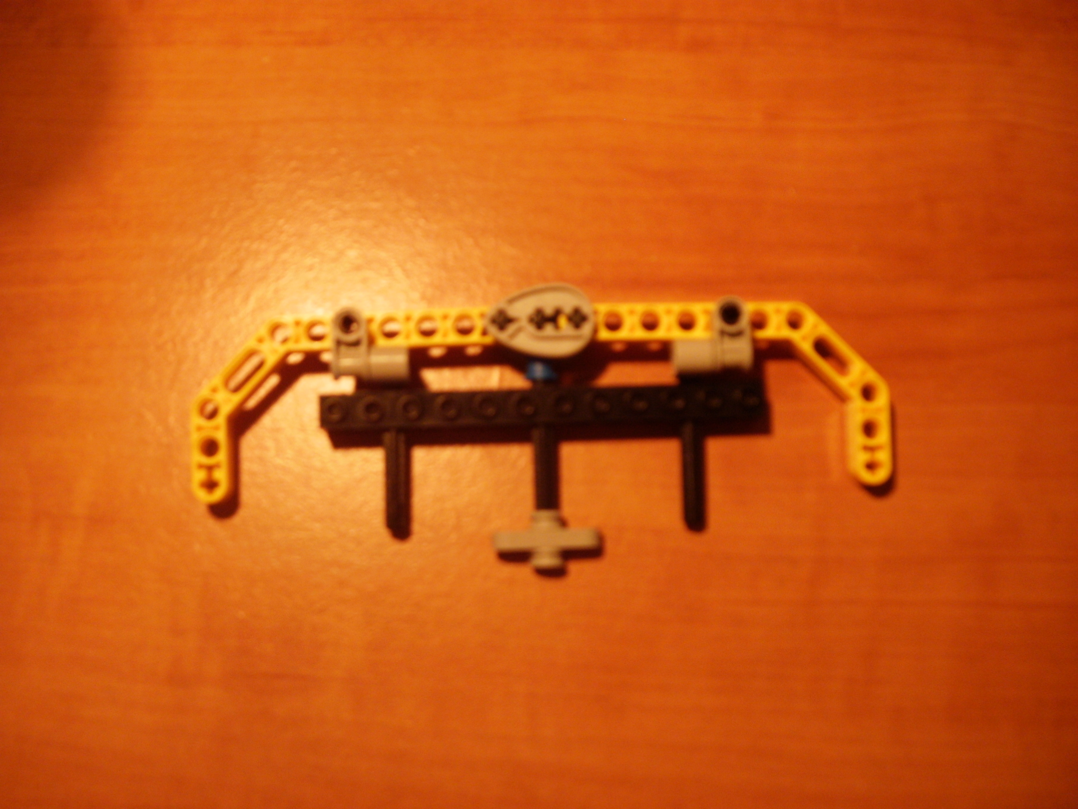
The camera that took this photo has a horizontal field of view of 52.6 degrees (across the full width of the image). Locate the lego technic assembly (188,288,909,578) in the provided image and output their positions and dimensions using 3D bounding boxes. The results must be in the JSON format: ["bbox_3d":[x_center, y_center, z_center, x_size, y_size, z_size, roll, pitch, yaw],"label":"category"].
[{"bbox_3d":[0.001,0.005,0.234,0.151,0.018,0.059,-1,79,-1],"label":"lego technic assembly"}]

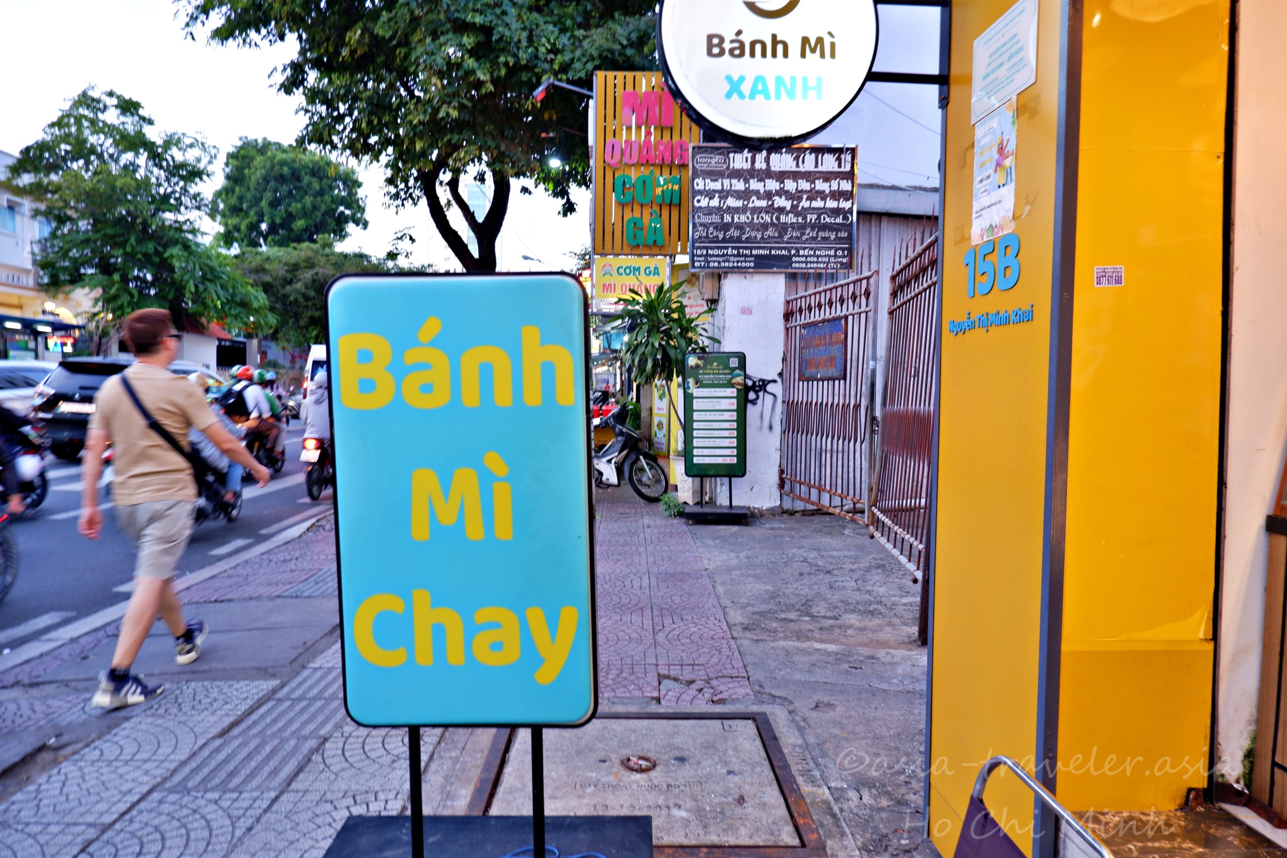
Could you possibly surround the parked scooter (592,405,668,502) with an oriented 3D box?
[{"bbox_3d":[-0.630,0.311,9.578,1.900,1.100,0.700,-1,3,-10],"label":"parked scooter"}]

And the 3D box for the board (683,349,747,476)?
[{"bbox_3d":[0.725,-0.164,8.172,0.620,1.250,0.080,0,3,0],"label":"board"}]

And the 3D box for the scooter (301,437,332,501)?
[{"bbox_3d":[-3.920,0.309,10.429,0.700,1.100,1.900,0,3,0],"label":"scooter"}]

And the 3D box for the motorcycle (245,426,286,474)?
[{"bbox_3d":[-5.720,0.174,12.324,0.700,1.100,1.900,0,3,2],"label":"motorcycle"}]

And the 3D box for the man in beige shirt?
[{"bbox_3d":[-2.120,0.302,3.760,0.560,1.700,0.740,1,3,22],"label":"man in beige shirt"}]

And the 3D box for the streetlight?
[{"bbox_3d":[-1.010,-4.136,10.106,0.800,0.270,0.220,0,3,0],"label":"streetlight"}]

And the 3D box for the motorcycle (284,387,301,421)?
[{"bbox_3d":[-10.600,-0.462,25.008,0.700,1.120,1.850,1,3,12],"label":"motorcycle"}]

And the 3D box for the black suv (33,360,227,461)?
[{"bbox_3d":[-9.600,-0.381,15.901,1.760,1.750,4.500,0,3,-1],"label":"black suv"}]

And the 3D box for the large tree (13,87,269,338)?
[{"bbox_3d":[-16.600,-5.481,27.460,7.600,11.000,7.600,0,3,0],"label":"large tree"}]

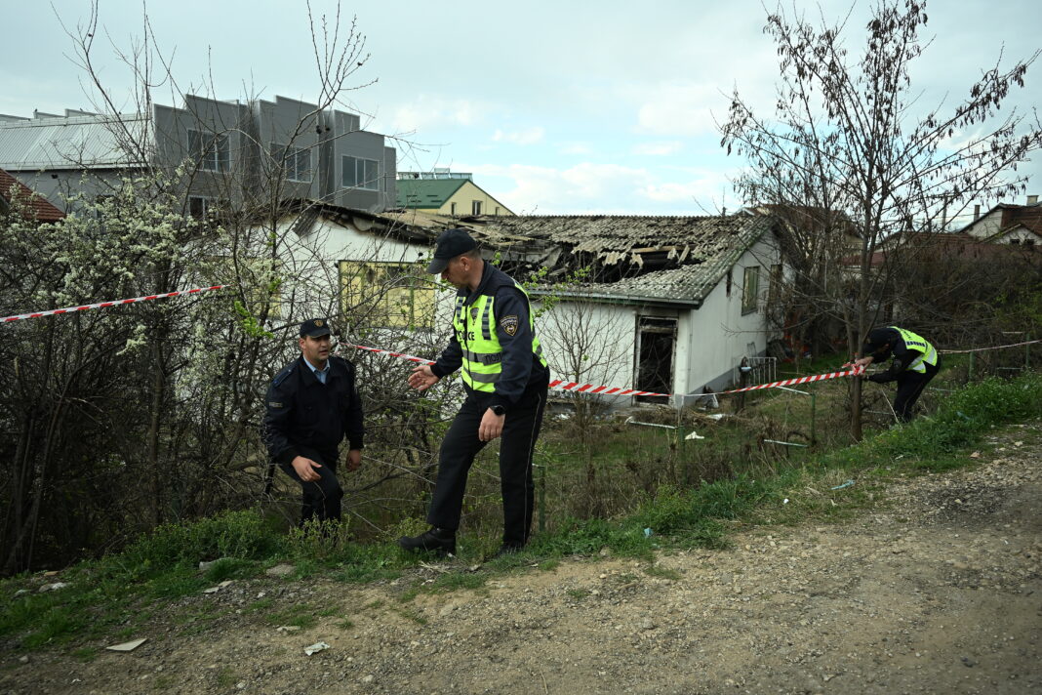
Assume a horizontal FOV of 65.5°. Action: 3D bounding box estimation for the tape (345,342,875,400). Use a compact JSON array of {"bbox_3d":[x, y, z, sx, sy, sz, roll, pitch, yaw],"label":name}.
[{"bbox_3d":[1.161,0.128,6.780,5.422,0.652,0.120,-3,8,-31],"label":"tape"}]

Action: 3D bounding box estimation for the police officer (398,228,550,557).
[{"bbox_3d":[-0.240,0.240,4.280,0.750,1.770,0.550,-3,8,-29],"label":"police officer"}]

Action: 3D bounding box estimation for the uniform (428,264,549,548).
[{"bbox_3d":[-0.173,0.303,4.300,0.580,1.520,0.520,-3,8,-29],"label":"uniform"}]

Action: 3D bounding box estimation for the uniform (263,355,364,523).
[{"bbox_3d":[-1.306,0.639,5.080,0.560,1.200,0.520,-2,8,-27],"label":"uniform"}]

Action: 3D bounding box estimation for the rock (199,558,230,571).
[{"bbox_3d":[-1.604,1.139,4.250,0.165,0.060,0.110,0,7,-6],"label":"rock"}]

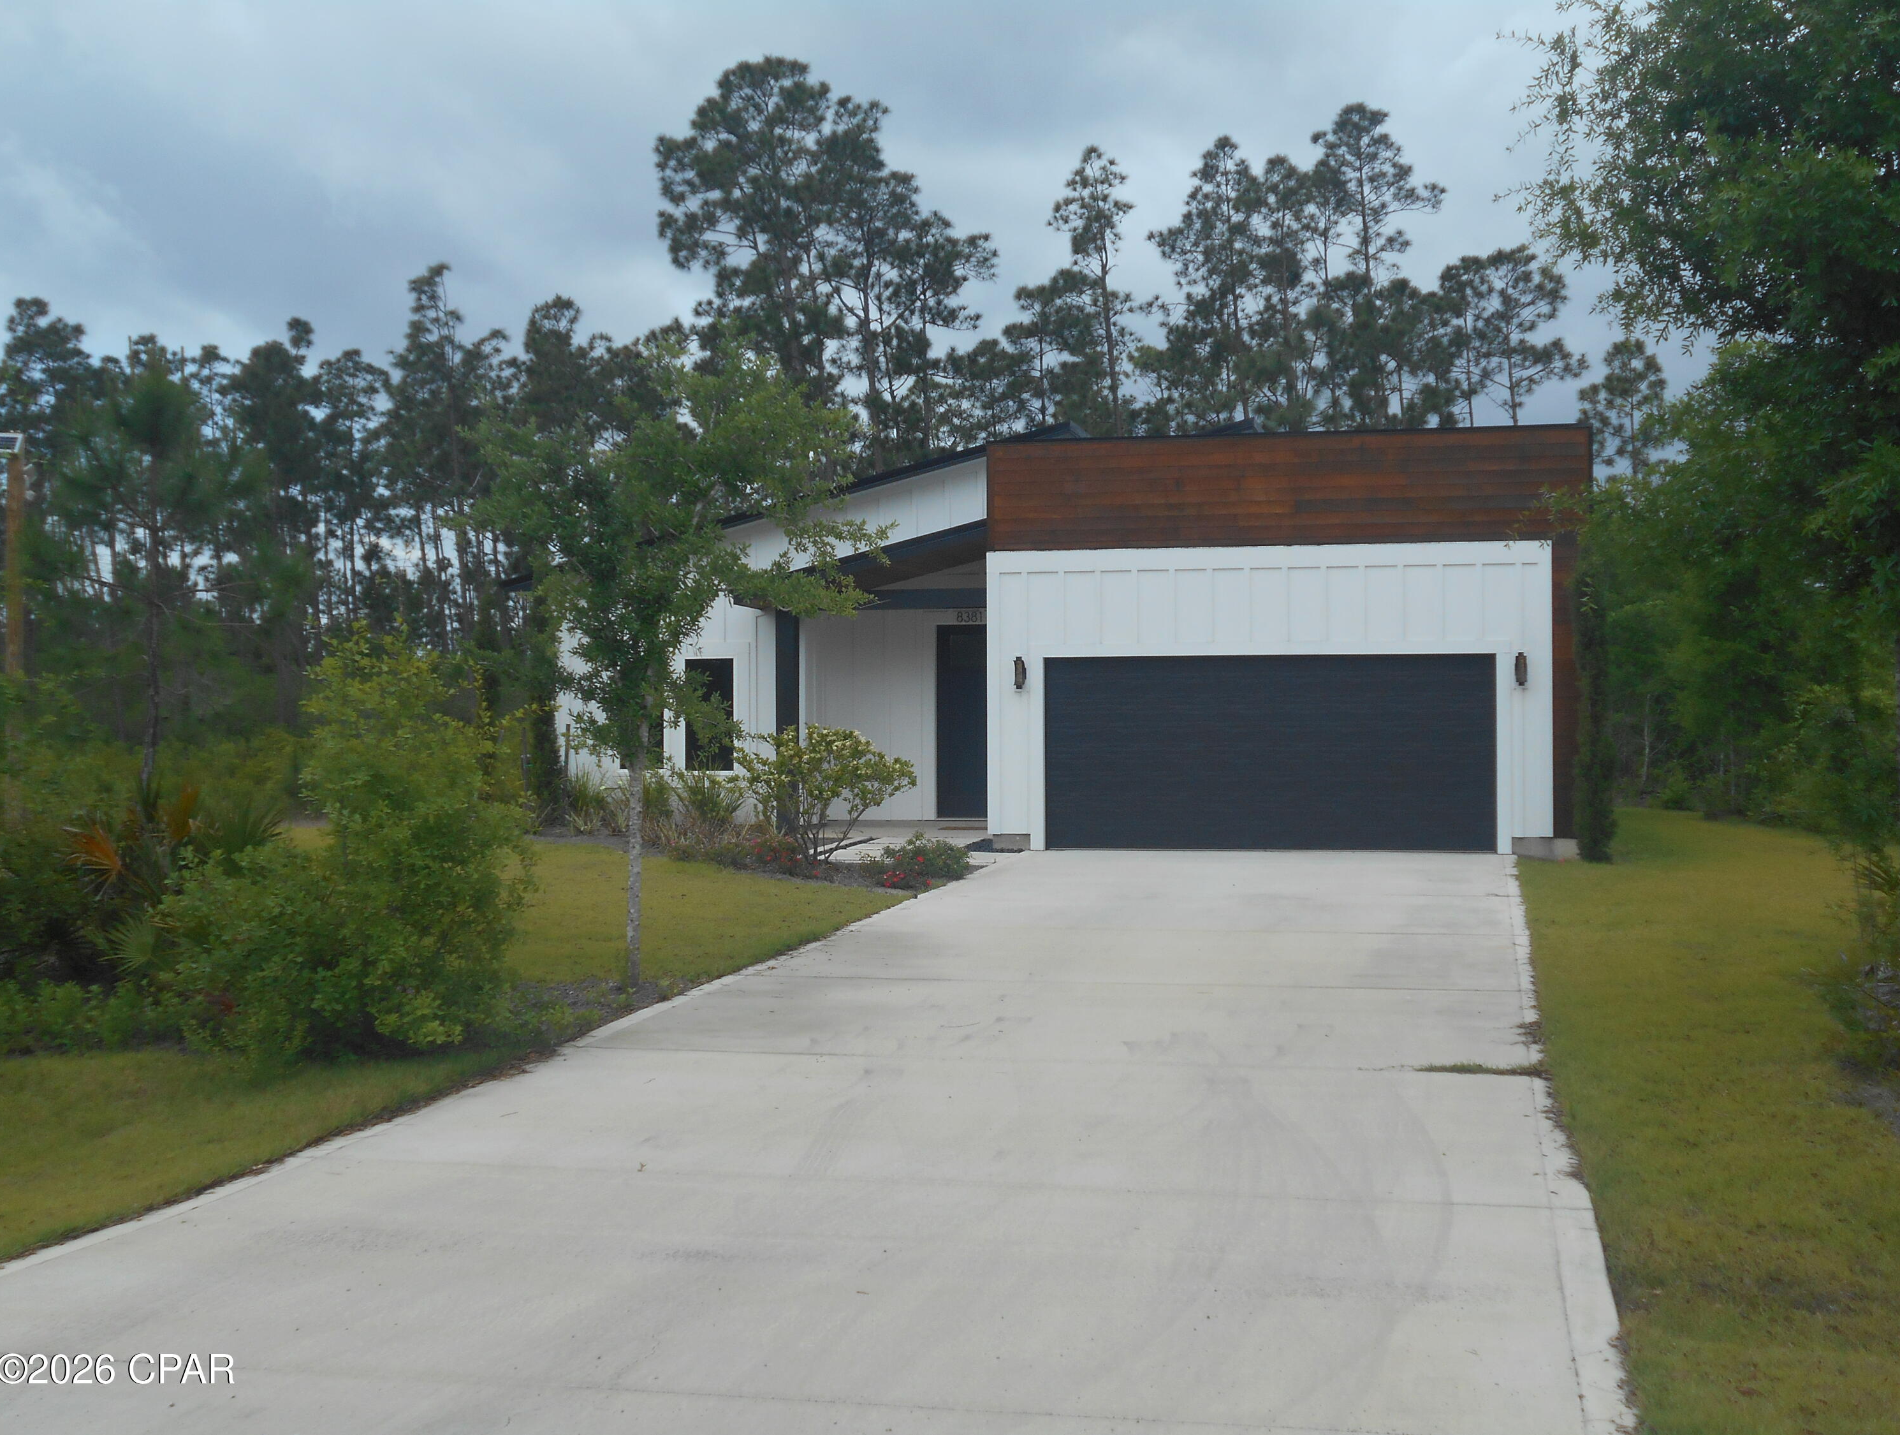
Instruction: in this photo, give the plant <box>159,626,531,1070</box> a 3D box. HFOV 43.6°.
[{"bbox_3d":[-3.430,0.660,13.500,2.100,2.330,1.900,0,0,12],"label":"plant"}]

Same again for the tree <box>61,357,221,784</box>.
[{"bbox_3d":[-7.450,-0.950,22.000,1.600,4.800,1.600,0,0,12],"label":"tree"}]

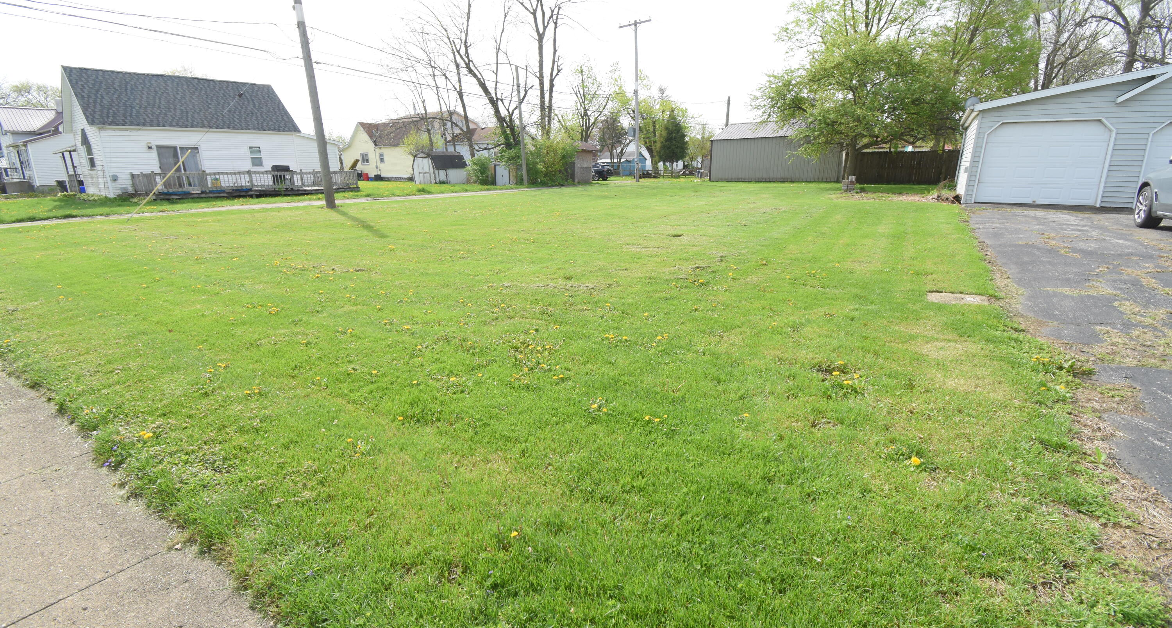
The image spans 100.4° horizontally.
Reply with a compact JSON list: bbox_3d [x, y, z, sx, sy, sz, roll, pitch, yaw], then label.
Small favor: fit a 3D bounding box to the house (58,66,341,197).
[{"bbox_3d":[-21.800,-10.436,28.706,8.400,6.100,11.000,15,23,41],"label":"house"}]

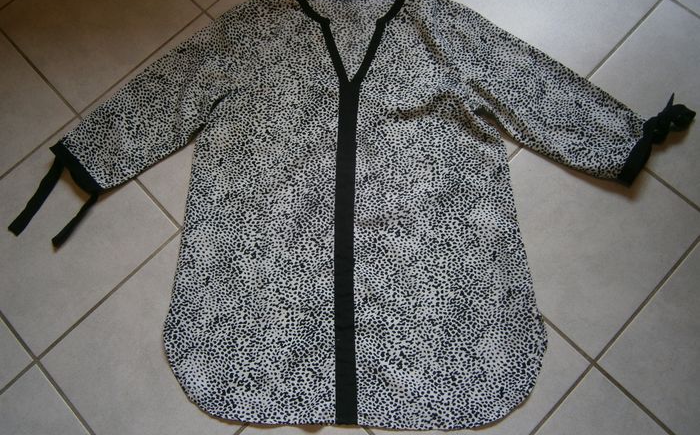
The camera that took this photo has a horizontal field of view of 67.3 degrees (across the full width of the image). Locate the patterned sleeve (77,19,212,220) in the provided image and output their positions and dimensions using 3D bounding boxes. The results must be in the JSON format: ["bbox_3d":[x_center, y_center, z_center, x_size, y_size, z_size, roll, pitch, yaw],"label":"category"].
[{"bbox_3d":[-0.342,-0.216,0.967,0.395,0.030,0.164,-42,76,-9],"label":"patterned sleeve"}]

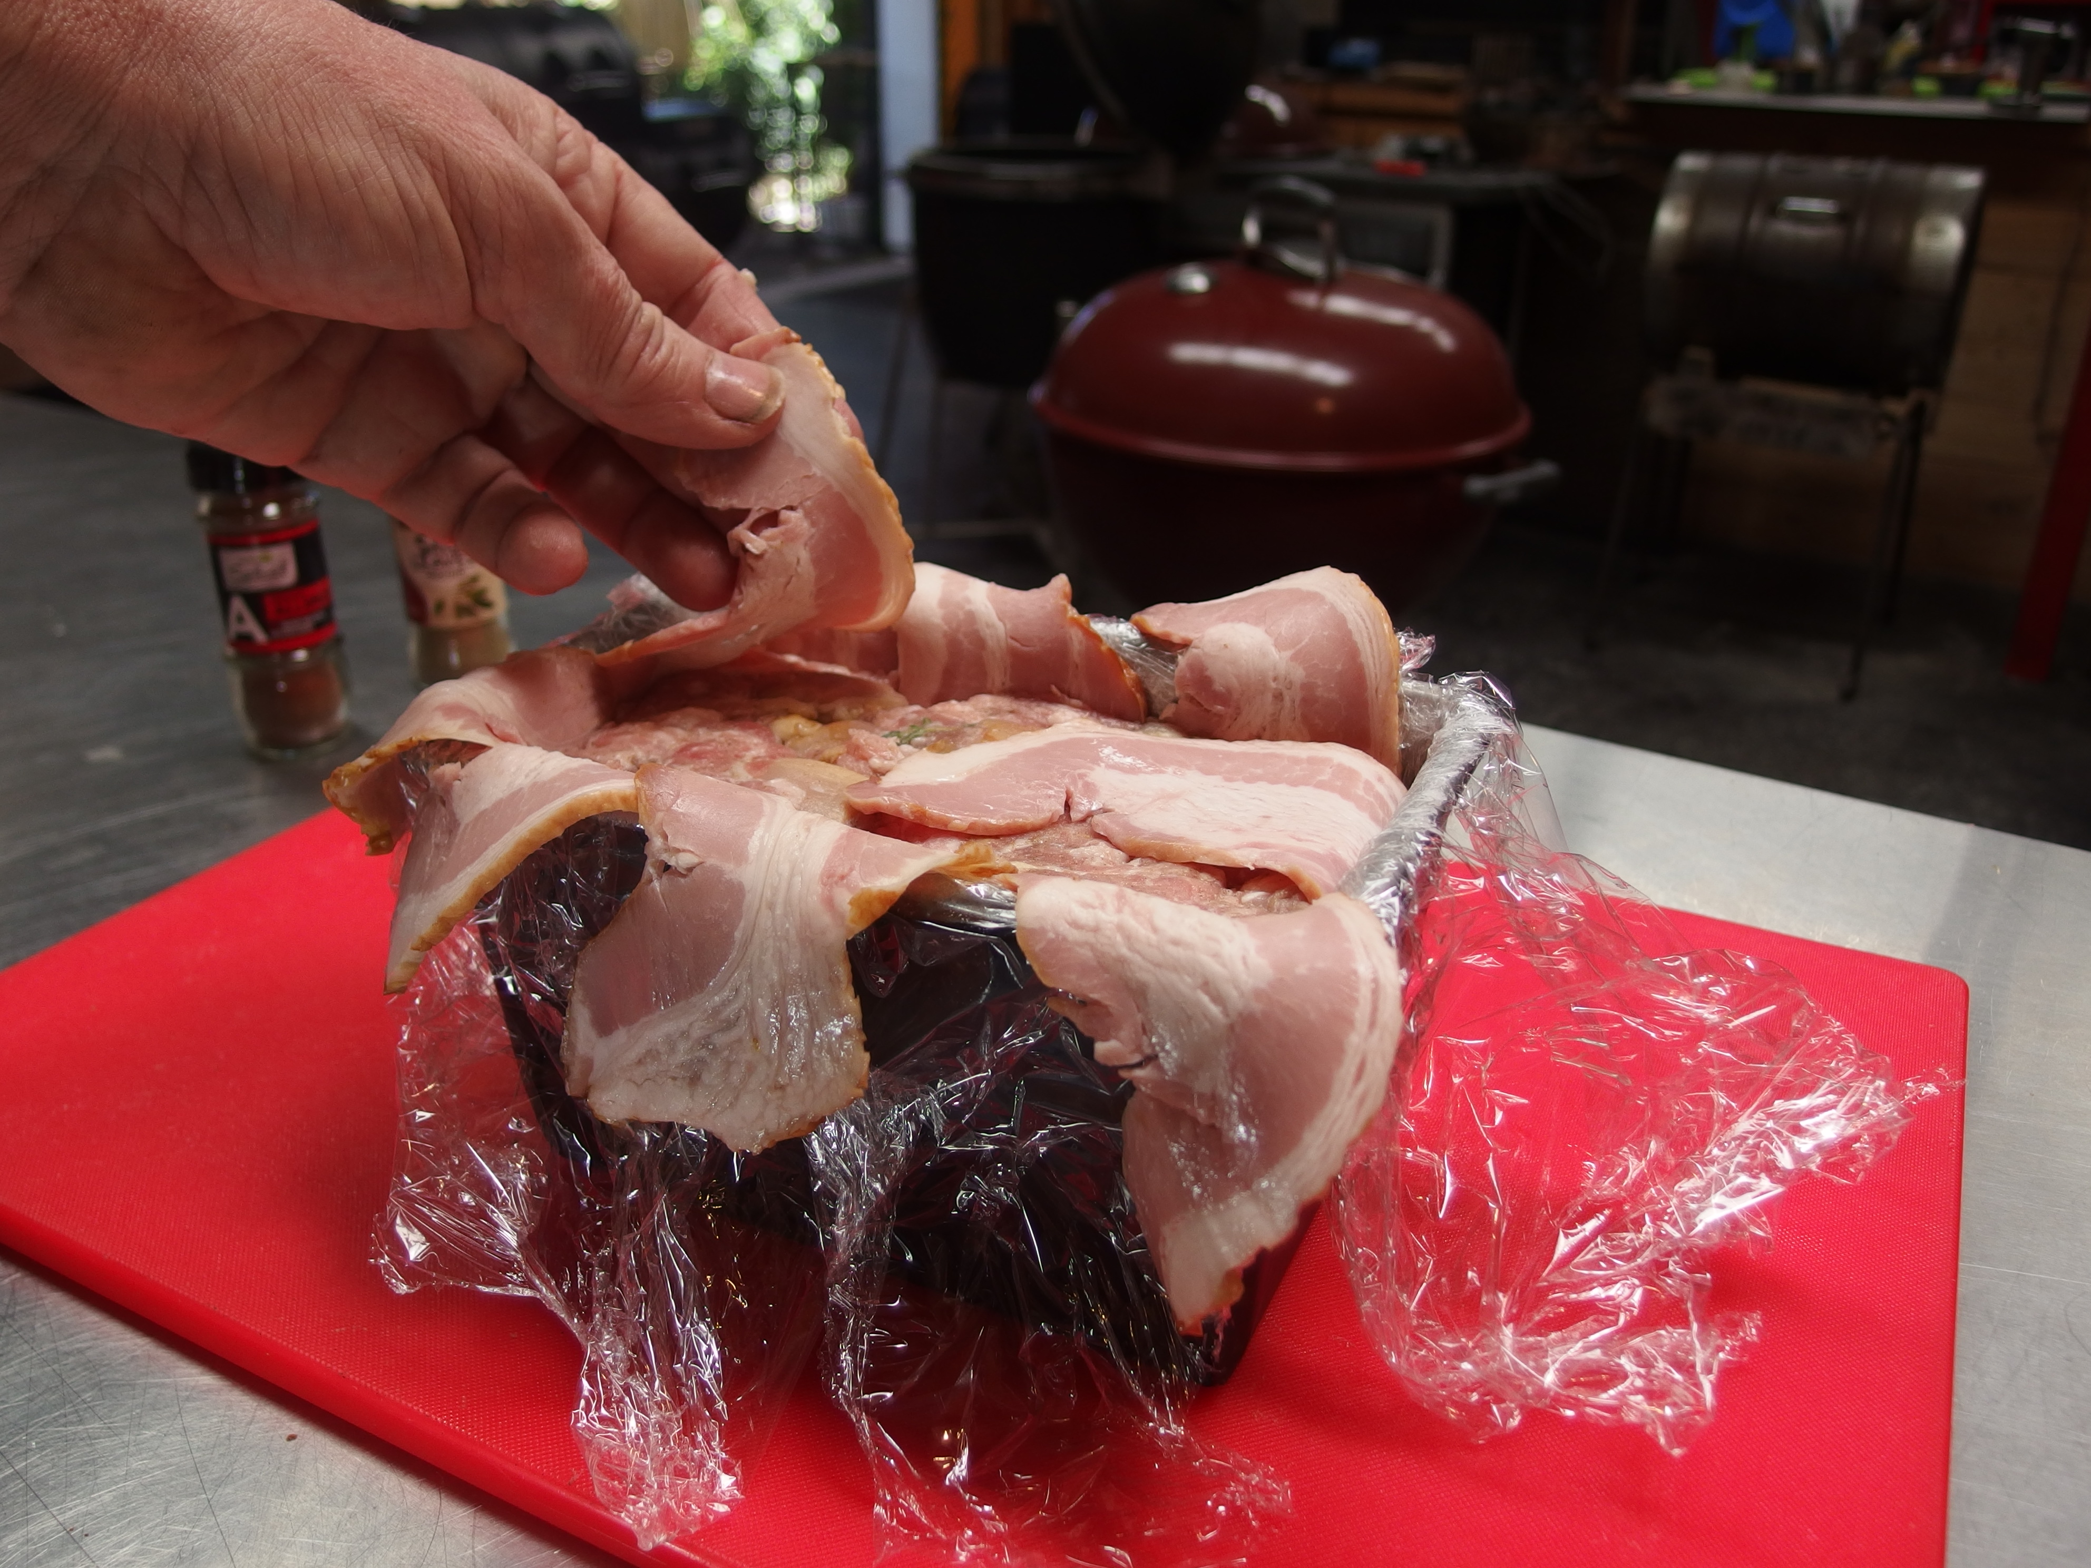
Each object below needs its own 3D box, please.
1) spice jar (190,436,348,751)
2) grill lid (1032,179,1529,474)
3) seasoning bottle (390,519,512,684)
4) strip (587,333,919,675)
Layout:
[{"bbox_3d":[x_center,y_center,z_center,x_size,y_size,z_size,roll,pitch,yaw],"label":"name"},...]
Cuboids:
[{"bbox_3d":[-0.276,-0.073,0.605,0.042,0.125,0.042,-11,28,-23],"label":"spice jar"},{"bbox_3d":[0.278,-0.568,1.954,0.580,0.250,0.580,1,26,0],"label":"grill lid"},{"bbox_3d":[-0.231,-0.091,0.660,0.039,0.111,0.039,-8,27,-18],"label":"seasoning bottle"},{"bbox_3d":[-0.065,-0.062,0.372,0.070,0.062,0.050,-8,27,-18],"label":"strip"}]

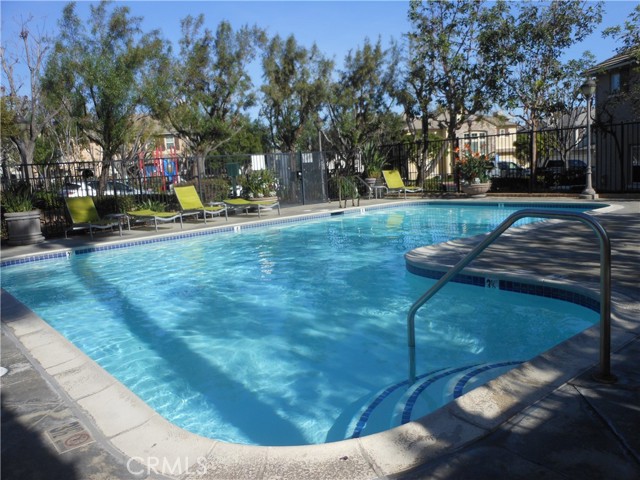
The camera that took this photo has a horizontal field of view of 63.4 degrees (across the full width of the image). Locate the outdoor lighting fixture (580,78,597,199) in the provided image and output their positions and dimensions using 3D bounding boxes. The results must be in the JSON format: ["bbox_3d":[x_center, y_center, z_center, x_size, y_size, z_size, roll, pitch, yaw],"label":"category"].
[{"bbox_3d":[6.388,-2.393,12.317,0.380,2.812,0.380,0,9,27],"label":"outdoor lighting fixture"}]

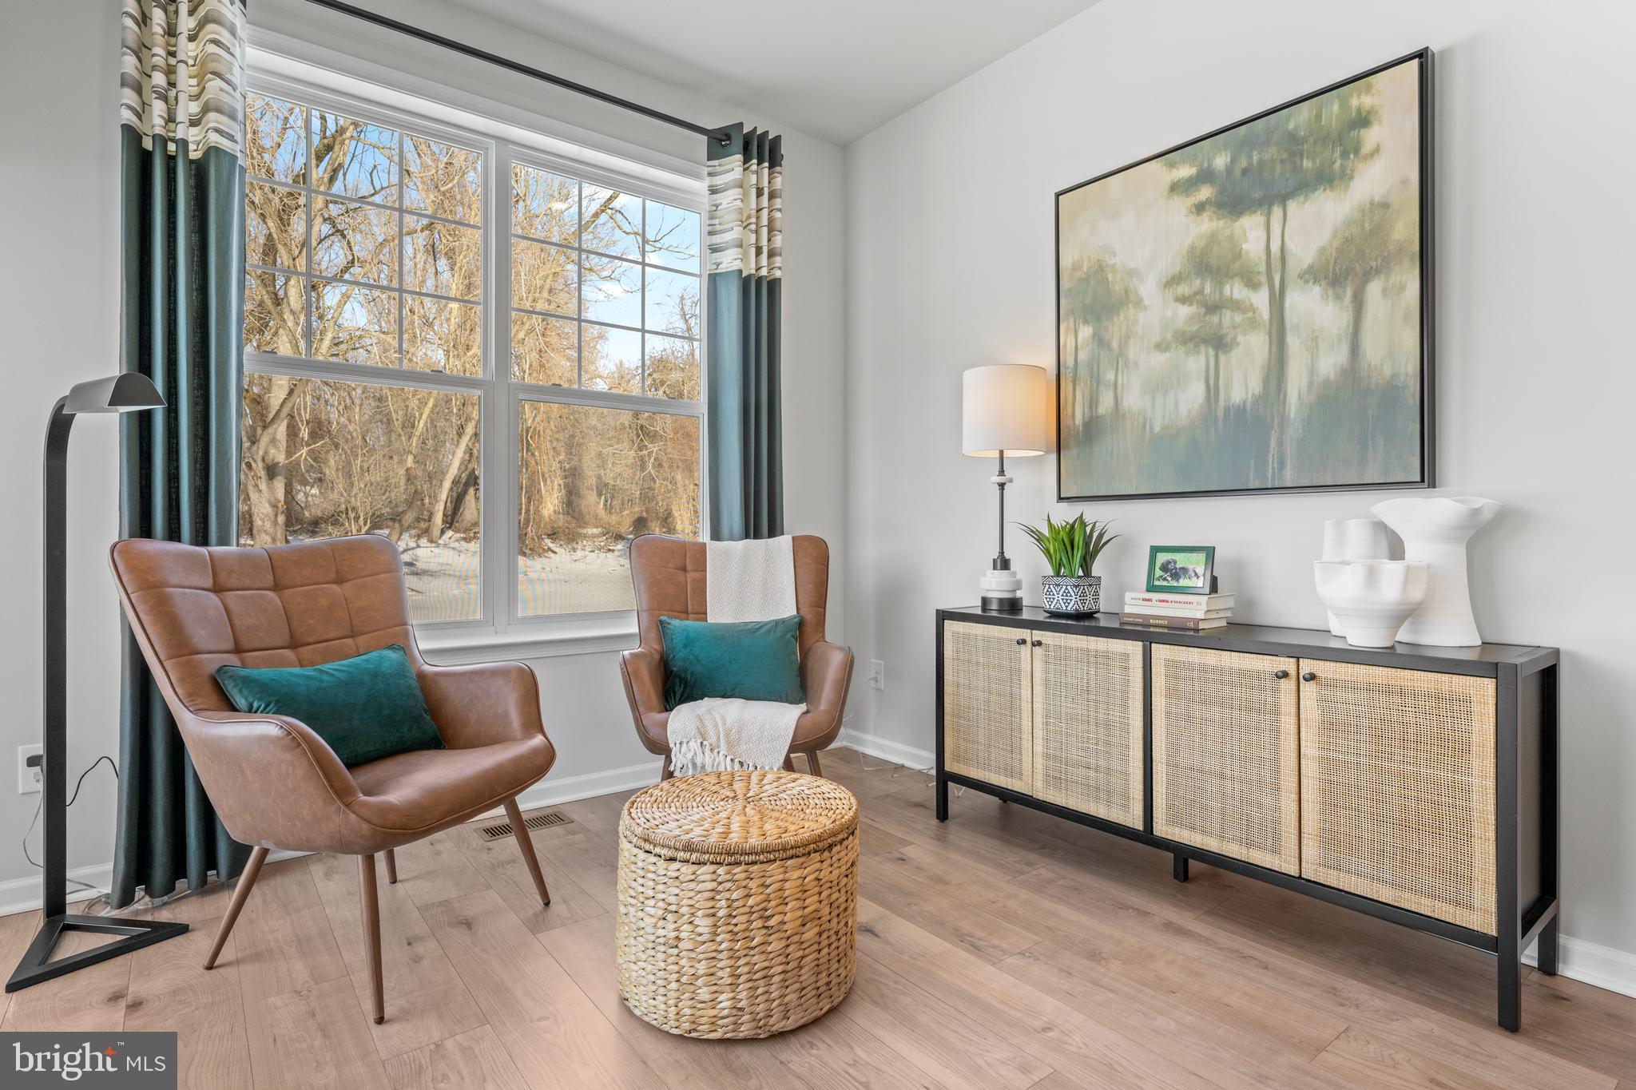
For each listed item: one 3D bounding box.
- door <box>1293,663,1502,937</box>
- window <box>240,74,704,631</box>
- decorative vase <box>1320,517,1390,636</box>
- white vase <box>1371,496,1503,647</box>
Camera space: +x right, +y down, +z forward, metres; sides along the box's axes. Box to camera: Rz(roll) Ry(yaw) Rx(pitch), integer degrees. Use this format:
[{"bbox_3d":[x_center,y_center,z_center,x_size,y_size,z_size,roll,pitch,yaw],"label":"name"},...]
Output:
[{"bbox_3d":[1.254,0.524,1.686,0.025,0.515,0.350,-1,1,-40],"label":"door"},{"bbox_3d":[-1.165,-0.565,2.808,1.640,1.755,0.110,-1,1,-36],"label":"window"},{"bbox_3d":[1.353,0.083,1.933,0.165,0.290,0.172,0,0,-38],"label":"decorative vase"},{"bbox_3d":[1.454,0.061,1.798,0.215,0.338,0.285,0,0,-38],"label":"white vase"}]

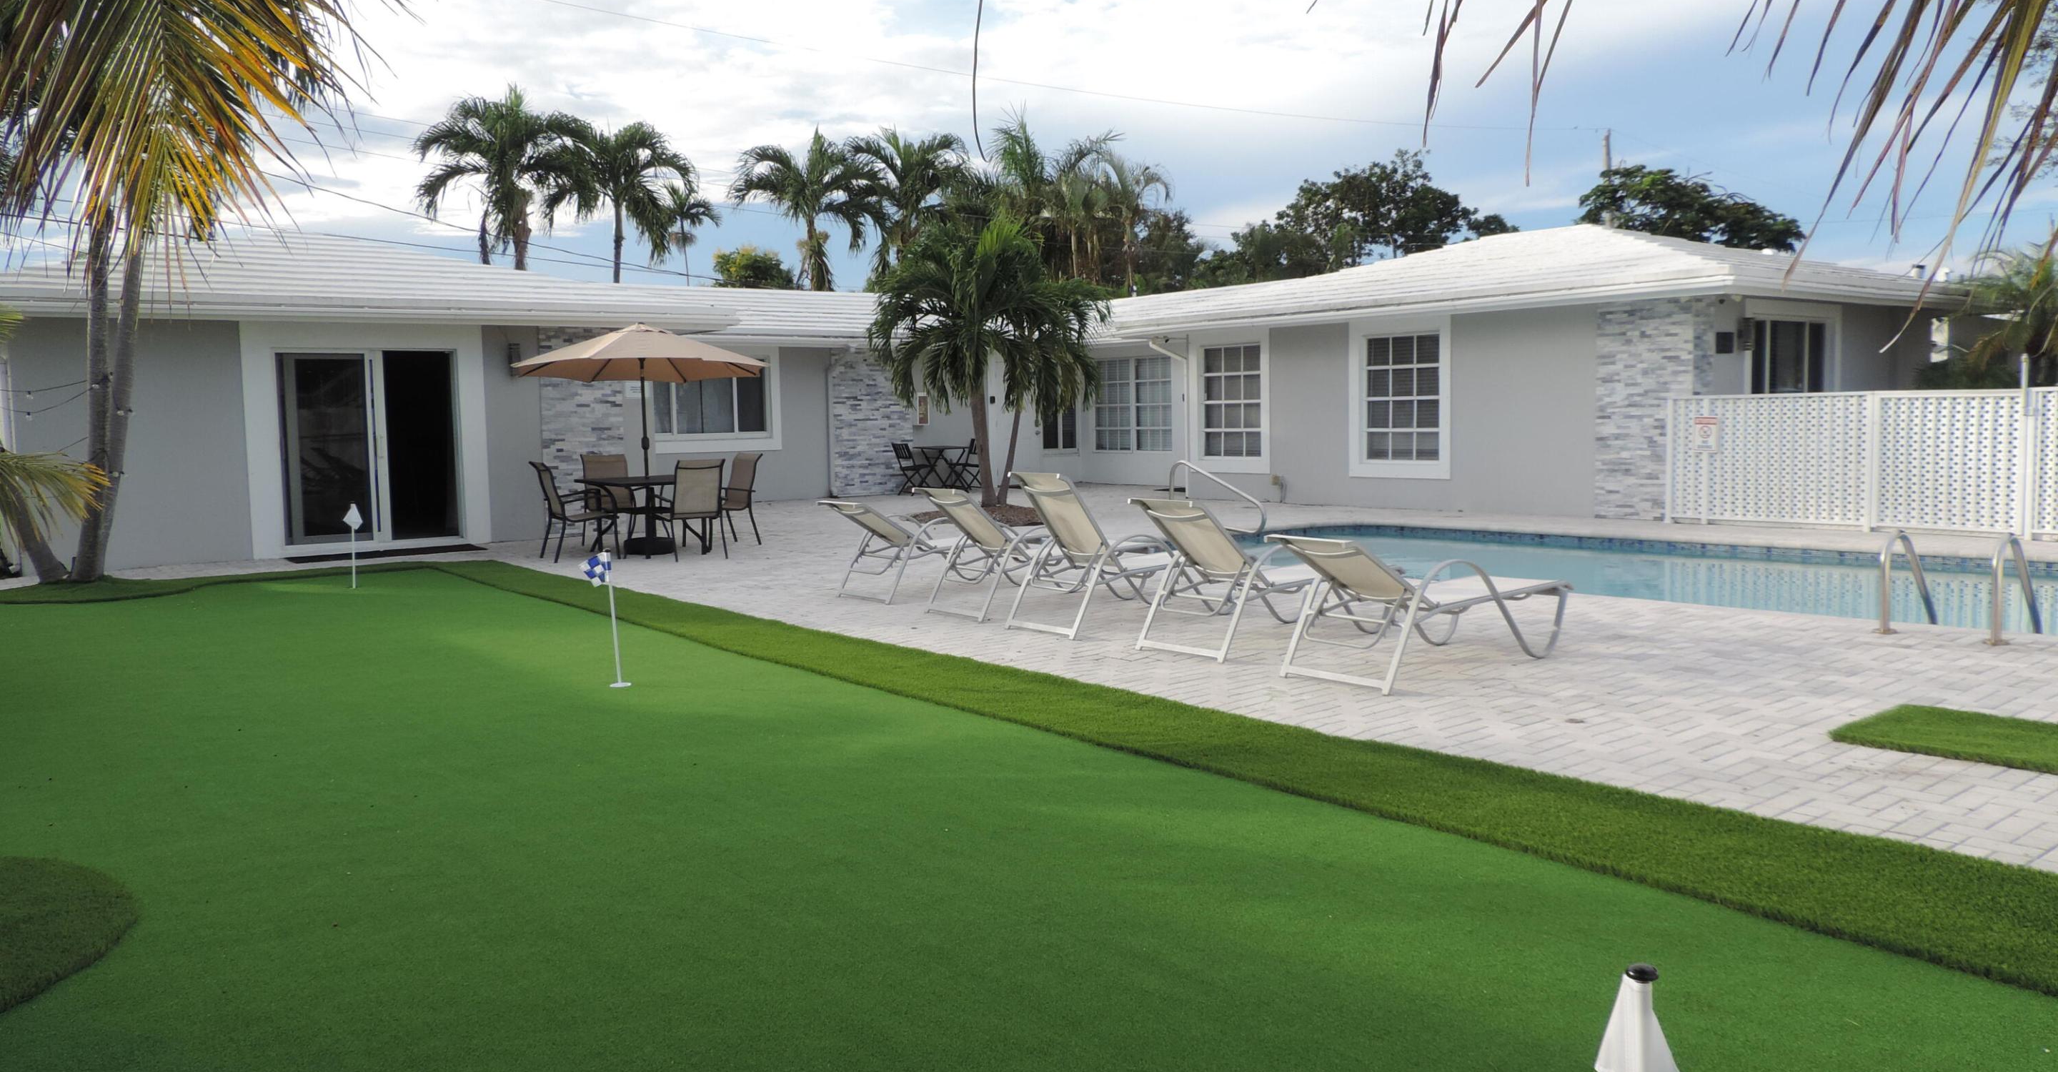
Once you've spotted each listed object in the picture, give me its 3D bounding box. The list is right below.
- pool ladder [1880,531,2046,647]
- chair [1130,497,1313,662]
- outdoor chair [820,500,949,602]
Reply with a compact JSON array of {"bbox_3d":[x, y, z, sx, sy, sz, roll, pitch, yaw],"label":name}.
[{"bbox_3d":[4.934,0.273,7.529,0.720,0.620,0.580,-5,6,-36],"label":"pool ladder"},{"bbox_3d":[1.443,0.183,8.401,1.753,0.876,0.660,-5,6,-36],"label":"chair"},{"bbox_3d":[-0.704,0.074,10.842,1.720,0.715,0.650,-5,6,-38],"label":"outdoor chair"}]

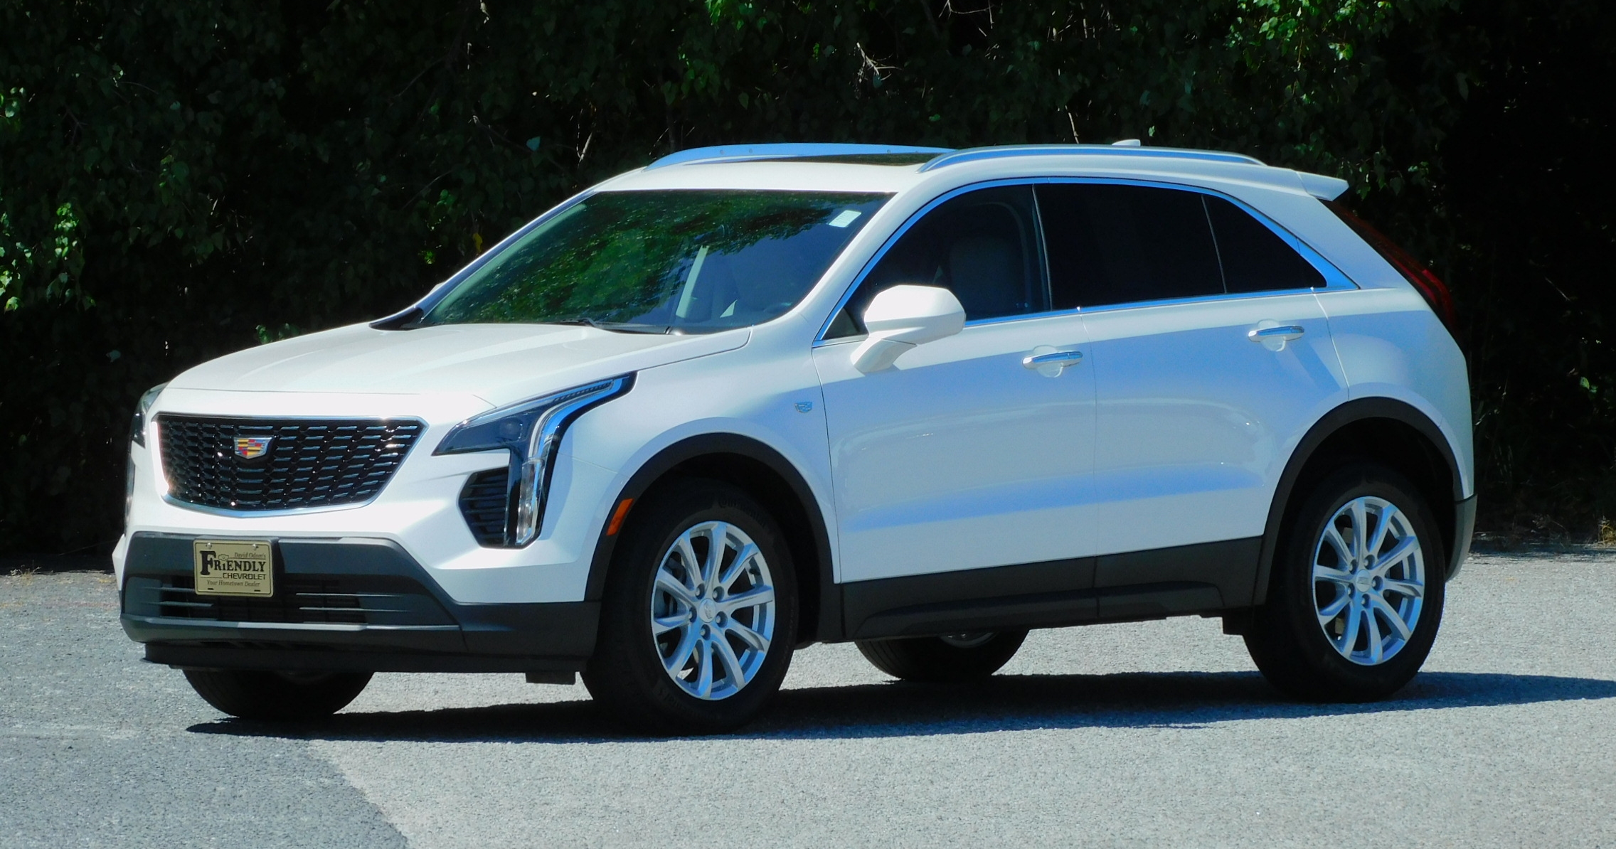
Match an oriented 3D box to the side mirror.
[{"bbox_3d":[0.281,-0.271,35.356,0.260,0.235,0.190,2,2,43],"label":"side mirror"}]

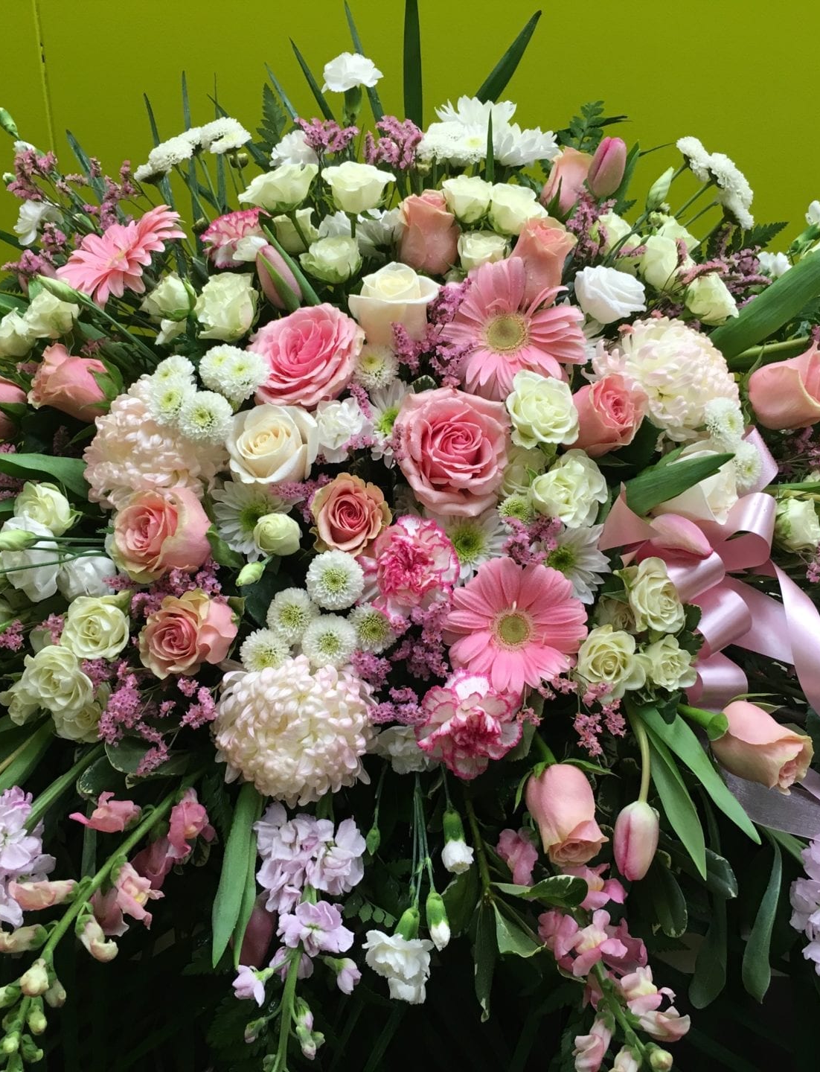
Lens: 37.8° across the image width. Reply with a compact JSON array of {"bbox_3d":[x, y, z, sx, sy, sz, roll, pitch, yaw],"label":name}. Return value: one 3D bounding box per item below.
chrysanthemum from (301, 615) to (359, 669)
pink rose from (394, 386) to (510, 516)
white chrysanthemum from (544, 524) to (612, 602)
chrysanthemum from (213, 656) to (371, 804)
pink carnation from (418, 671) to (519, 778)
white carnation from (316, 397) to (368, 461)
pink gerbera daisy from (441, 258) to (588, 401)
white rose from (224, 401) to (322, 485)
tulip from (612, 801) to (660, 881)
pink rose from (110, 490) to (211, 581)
[{"bbox_3d":[-0.058,0.077,0.865,0.041,0.041,0.027,0,3,0],"label":"chrysanthemum"},{"bbox_3d":[0.028,-0.055,0.790,0.076,0.084,0.055,-1,-2,-3],"label":"pink rose"},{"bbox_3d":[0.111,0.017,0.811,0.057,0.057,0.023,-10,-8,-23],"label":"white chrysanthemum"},{"bbox_3d":[-0.084,0.138,0.850,0.108,0.108,0.078,0,-3,0],"label":"chrysanthemum"},{"bbox_3d":[0.038,0.123,0.785,0.069,0.069,0.047,0,3,-2],"label":"pink carnation"},{"bbox_3d":[-0.048,-0.073,0.832,0.040,0.035,0.040,-3,60,-5],"label":"white carnation"},{"bbox_3d":[0.074,-0.150,0.870,0.107,0.107,0.036,0,-15,0],"label":"pink gerbera daisy"},{"bbox_3d":[-0.093,-0.062,0.810,0.060,0.053,0.050,4,-13,10],"label":"white rose"},{"bbox_3d":[0.151,0.204,0.800,0.029,0.054,0.029,3,2,0],"label":"tulip"},{"bbox_3d":[-0.165,-0.001,0.790,0.059,0.059,0.053,10,-2,24],"label":"pink rose"}]

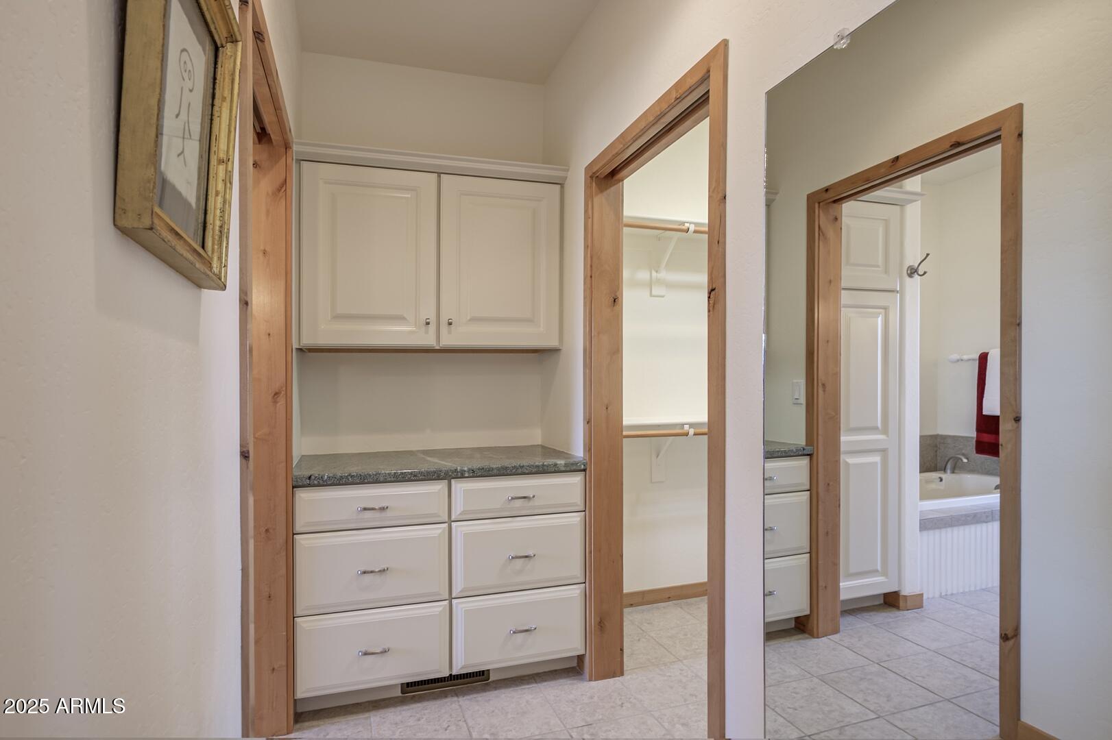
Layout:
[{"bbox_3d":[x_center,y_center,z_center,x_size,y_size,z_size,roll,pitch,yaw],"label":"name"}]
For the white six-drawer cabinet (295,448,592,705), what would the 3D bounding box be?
[{"bbox_3d":[-0.486,0.829,2.386,1.124,0.913,0.534,0,0,-17],"label":"white six-drawer cabinet"}]

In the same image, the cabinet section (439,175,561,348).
[{"bbox_3d":[-0.294,-0.492,2.737,0.577,0.788,0.306,0,1,-17],"label":"cabinet section"}]

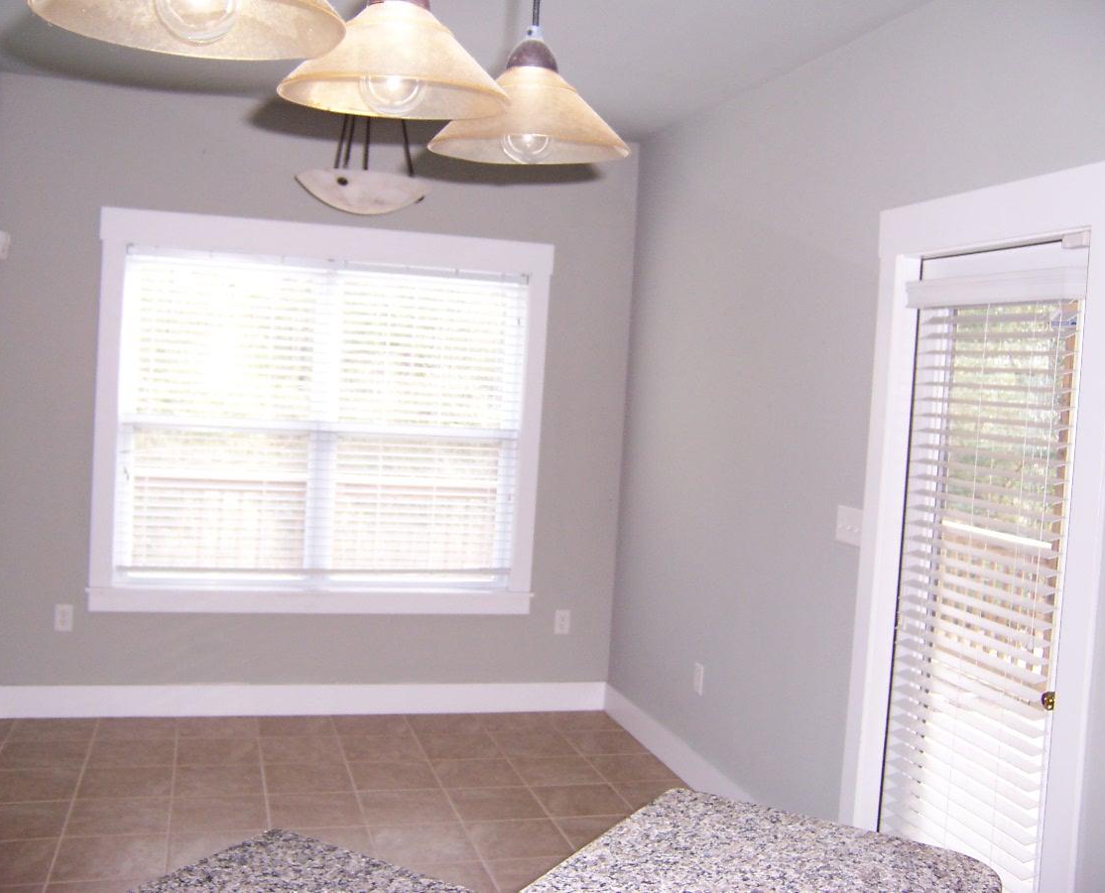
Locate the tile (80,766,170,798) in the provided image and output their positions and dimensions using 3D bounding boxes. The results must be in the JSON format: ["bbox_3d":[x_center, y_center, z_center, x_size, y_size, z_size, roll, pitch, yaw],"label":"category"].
[{"bbox_3d":[-1.586,1.258,4.225,0.330,0.010,0.330,3,3,-17],"label":"tile"}]

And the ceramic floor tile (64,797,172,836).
[{"bbox_3d":[-1.487,1.277,3.897,0.330,0.010,0.330,3,3,-17],"label":"ceramic floor tile"}]

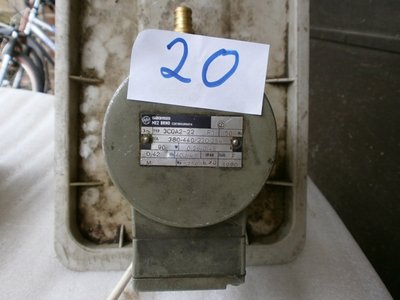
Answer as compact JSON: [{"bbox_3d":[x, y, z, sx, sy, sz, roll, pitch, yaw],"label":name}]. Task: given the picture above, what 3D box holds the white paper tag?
[{"bbox_3d":[-0.001,-0.060,0.240,0.104,0.054,0.006,6,0,0],"label":"white paper tag"}]

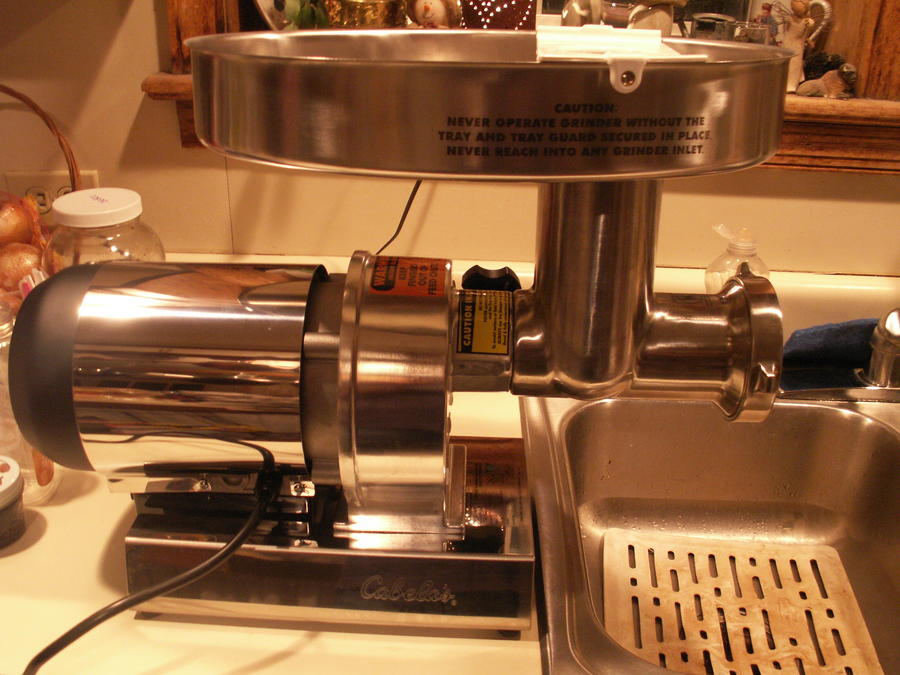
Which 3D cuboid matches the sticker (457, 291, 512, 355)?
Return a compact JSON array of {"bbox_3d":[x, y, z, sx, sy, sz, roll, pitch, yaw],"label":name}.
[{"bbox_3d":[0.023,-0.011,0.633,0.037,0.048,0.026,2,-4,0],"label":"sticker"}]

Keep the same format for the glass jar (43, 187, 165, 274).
[{"bbox_3d":[-0.361,-0.043,0.970,0.122,0.211,0.122,1,26,-1],"label":"glass jar"}]

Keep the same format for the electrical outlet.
[{"bbox_3d":[-0.470,-0.162,1.075,0.115,0.071,0.009,2,26,0],"label":"electrical outlet"}]

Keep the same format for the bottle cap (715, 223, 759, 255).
[{"bbox_3d":[0.310,-0.105,0.985,0.042,0.033,0.033,2,26,0],"label":"bottle cap"}]

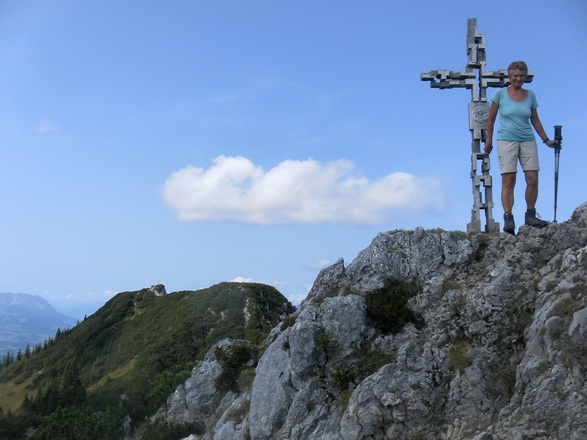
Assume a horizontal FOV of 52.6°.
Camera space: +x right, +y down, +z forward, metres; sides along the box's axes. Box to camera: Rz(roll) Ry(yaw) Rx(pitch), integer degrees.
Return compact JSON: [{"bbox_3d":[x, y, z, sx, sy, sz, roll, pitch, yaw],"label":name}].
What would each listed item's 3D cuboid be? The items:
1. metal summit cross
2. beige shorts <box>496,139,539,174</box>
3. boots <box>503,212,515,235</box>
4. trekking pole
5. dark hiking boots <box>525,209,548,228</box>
[{"bbox_3d":[1.872,-0.957,5.980,1.130,2.200,0.200,0,-7,1],"label":"metal summit cross"},{"bbox_3d":[2.157,-0.617,5.680,0.380,0.390,0.260,-1,-7,10],"label":"beige shorts"},{"bbox_3d":[2.011,0.033,5.530,0.100,0.155,0.270,-2,9,14],"label":"boots"},{"bbox_3d":[2.498,-0.426,5.620,0.085,0.950,0.065,3,-7,11],"label":"trekking pole"},{"bbox_3d":[2.265,-0.016,5.530,0.100,0.155,0.270,2,1,-18],"label":"dark hiking boots"}]

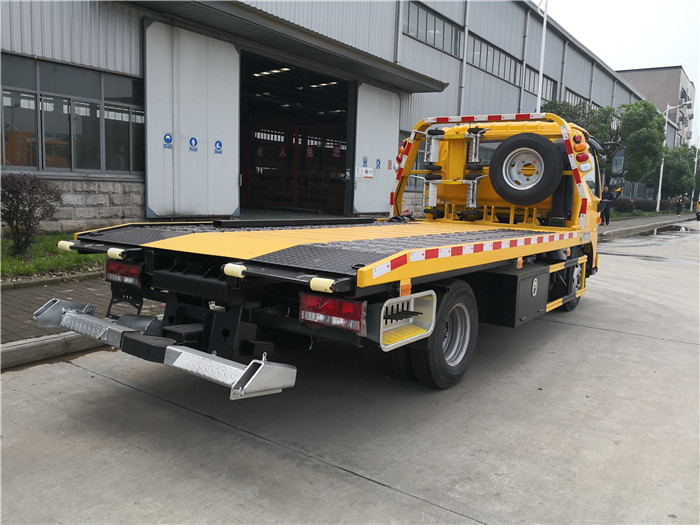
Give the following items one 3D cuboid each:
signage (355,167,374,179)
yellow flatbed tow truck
[{"bbox_3d":[0.546,-3.303,20.205,0.020,0.380,1.220,7,8,36],"label":"signage"},{"bbox_3d":[0.742,-0.435,5.208,2.364,2.236,6.452,7,8,35],"label":"yellow flatbed tow truck"}]

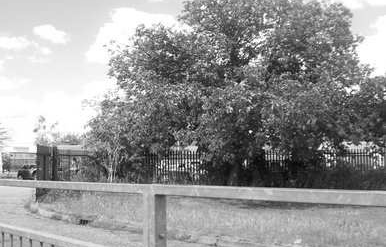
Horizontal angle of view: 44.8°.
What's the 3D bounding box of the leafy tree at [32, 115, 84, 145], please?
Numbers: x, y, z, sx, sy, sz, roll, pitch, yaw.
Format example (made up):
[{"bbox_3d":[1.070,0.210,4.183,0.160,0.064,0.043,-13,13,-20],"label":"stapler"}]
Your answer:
[{"bbox_3d":[-13.000,2.350,45.000,5.000,6.200,4.700,0,-5,0],"label":"leafy tree"}]

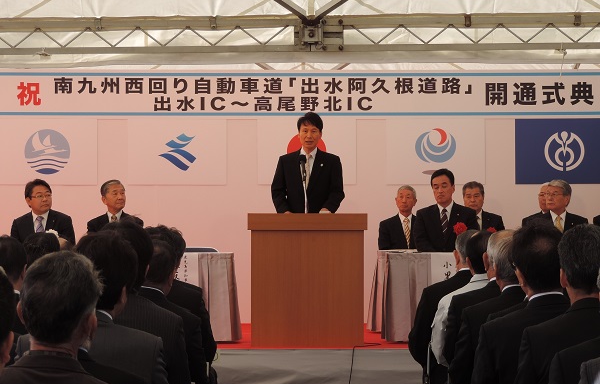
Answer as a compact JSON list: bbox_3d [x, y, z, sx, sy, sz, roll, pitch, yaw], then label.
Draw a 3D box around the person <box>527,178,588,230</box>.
[{"bbox_3d":[2.042,0.535,21.350,0.520,1.270,0.780,0,-1,6],"label":"person"}]

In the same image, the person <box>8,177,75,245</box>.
[{"bbox_3d":[-2.029,0.531,21.250,0.540,1.280,0.780,0,-1,-3],"label":"person"}]

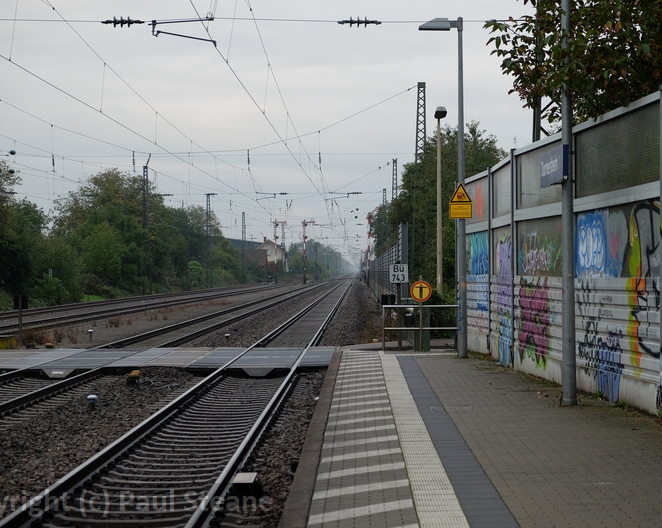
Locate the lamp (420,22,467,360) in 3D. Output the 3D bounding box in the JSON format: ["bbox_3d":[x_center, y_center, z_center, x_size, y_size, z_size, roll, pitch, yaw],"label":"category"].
[{"bbox_3d":[2.040,-1.394,33.400,0.850,6.256,0.290,0,0,1],"label":"lamp"}]

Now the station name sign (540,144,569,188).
[{"bbox_3d":[2.736,-1.166,22.450,0.065,0.410,2.550,0,0,1],"label":"station name sign"}]

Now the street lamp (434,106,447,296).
[{"bbox_3d":[3.187,-1.177,52.720,0.360,6.772,0.650,0,0,-3],"label":"street lamp"}]

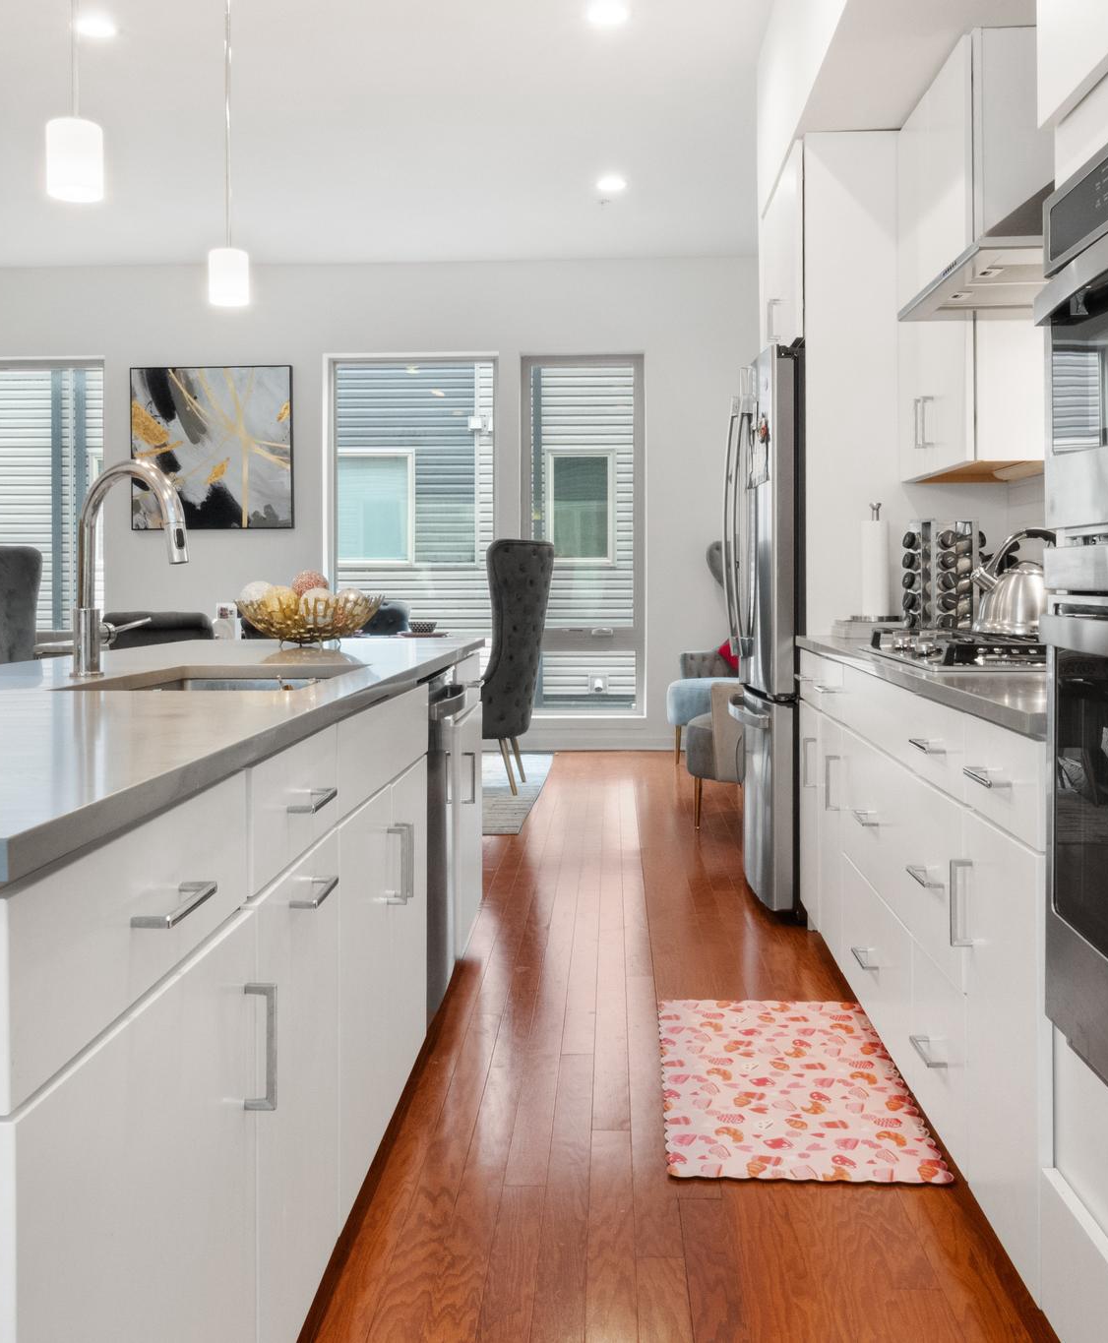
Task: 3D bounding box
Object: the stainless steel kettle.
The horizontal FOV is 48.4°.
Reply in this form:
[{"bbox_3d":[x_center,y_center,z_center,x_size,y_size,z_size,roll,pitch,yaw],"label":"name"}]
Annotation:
[{"bbox_3d":[1.055,-0.201,2.740,0.240,0.235,0.225,1,3,12],"label":"stainless steel kettle"}]

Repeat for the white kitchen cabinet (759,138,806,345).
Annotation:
[{"bbox_3d":[1.085,-1.380,4.270,0.600,0.600,0.900,0,3,3],"label":"white kitchen cabinet"}]

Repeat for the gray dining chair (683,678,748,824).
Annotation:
[{"bbox_3d":[1.030,0.175,5.450,0.680,0.980,0.640,1,2,28],"label":"gray dining chair"}]

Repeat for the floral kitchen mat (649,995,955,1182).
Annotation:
[{"bbox_3d":[0.508,0.893,2.740,0.530,0.012,0.970,0,4,4],"label":"floral kitchen mat"}]

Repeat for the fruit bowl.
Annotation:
[{"bbox_3d":[-0.652,-0.138,3.280,0.380,0.140,0.380,0,2,0],"label":"fruit bowl"}]

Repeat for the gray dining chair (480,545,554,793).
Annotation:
[{"bbox_3d":[-0.330,-0.035,6.380,0.680,1.290,0.560,0,3,3],"label":"gray dining chair"}]

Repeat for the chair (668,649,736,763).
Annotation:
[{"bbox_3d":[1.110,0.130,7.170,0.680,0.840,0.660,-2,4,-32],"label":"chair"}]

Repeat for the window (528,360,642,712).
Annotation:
[{"bbox_3d":[0.195,-0.855,7.780,0.750,2.250,0.100,0,2,3],"label":"window"}]

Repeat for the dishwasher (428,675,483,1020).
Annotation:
[{"bbox_3d":[-0.565,0.405,3.030,0.600,0.800,0.590,0,3,3],"label":"dishwasher"}]

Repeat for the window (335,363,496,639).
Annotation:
[{"bbox_3d":[-0.885,-0.858,7.830,1.060,2.250,0.100,0,2,3],"label":"window"}]

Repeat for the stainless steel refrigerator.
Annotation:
[{"bbox_3d":[0.975,-0.133,4.220,0.790,1.790,0.910,0,2,3],"label":"stainless steel refrigerator"}]

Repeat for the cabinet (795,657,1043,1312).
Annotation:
[{"bbox_3d":[1.000,0.420,2.660,0.620,0.850,2.120,0,2,3],"label":"cabinet"}]

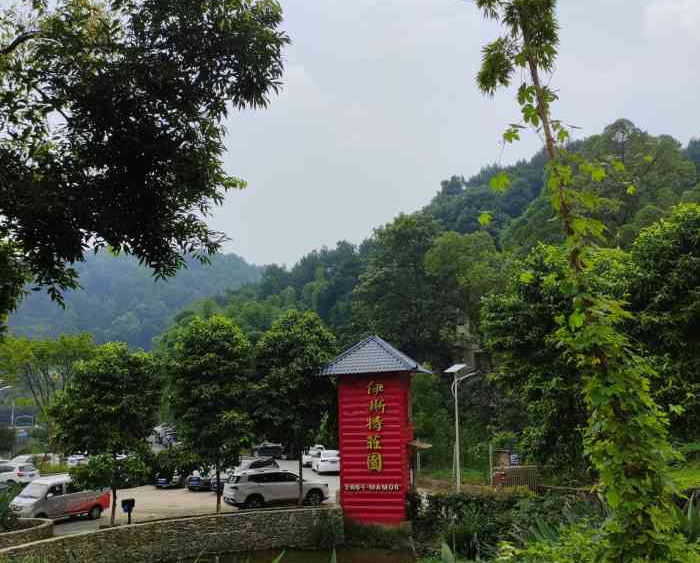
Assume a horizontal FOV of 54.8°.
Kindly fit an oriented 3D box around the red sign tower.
[{"bbox_3d":[1.051,5.881,27.376,3.750,7.370,3.600,-4,-12,14],"label":"red sign tower"}]

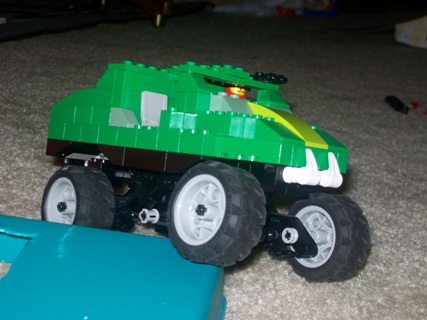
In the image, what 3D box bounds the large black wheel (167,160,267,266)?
[{"bbox_3d":[0.001,0.023,0.367,0.023,0.043,0.043,17,1,-45],"label":"large black wheel"}]

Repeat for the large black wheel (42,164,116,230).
[{"bbox_3d":[-0.070,0.025,0.442,0.023,0.043,0.043,7,8,-40],"label":"large black wheel"}]

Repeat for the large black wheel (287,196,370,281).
[{"bbox_3d":[0.055,0.038,0.426,0.023,0.043,0.043,7,9,-41],"label":"large black wheel"}]

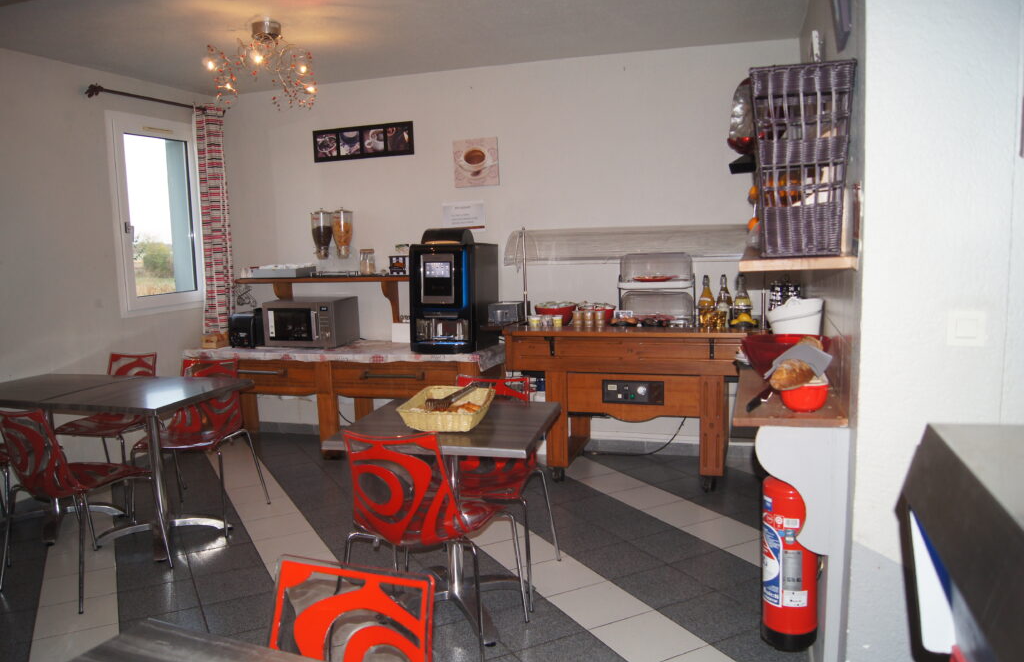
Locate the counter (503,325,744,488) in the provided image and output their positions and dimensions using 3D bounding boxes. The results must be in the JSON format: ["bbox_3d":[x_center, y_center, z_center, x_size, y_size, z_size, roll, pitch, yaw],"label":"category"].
[{"bbox_3d":[0.748,0.406,4.483,1.450,0.870,0.660,1,7,18],"label":"counter"}]

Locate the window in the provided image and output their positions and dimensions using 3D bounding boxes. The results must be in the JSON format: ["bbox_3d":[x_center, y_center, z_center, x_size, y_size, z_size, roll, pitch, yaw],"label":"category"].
[{"bbox_3d":[-2.321,-0.758,5.066,0.080,1.280,0.830,1,7,18],"label":"window"}]

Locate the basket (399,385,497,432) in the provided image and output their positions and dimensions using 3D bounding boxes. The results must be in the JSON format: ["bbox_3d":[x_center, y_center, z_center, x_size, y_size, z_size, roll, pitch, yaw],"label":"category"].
[{"bbox_3d":[-0.233,0.288,2.845,0.295,0.075,0.410,-1,7,9],"label":"basket"}]

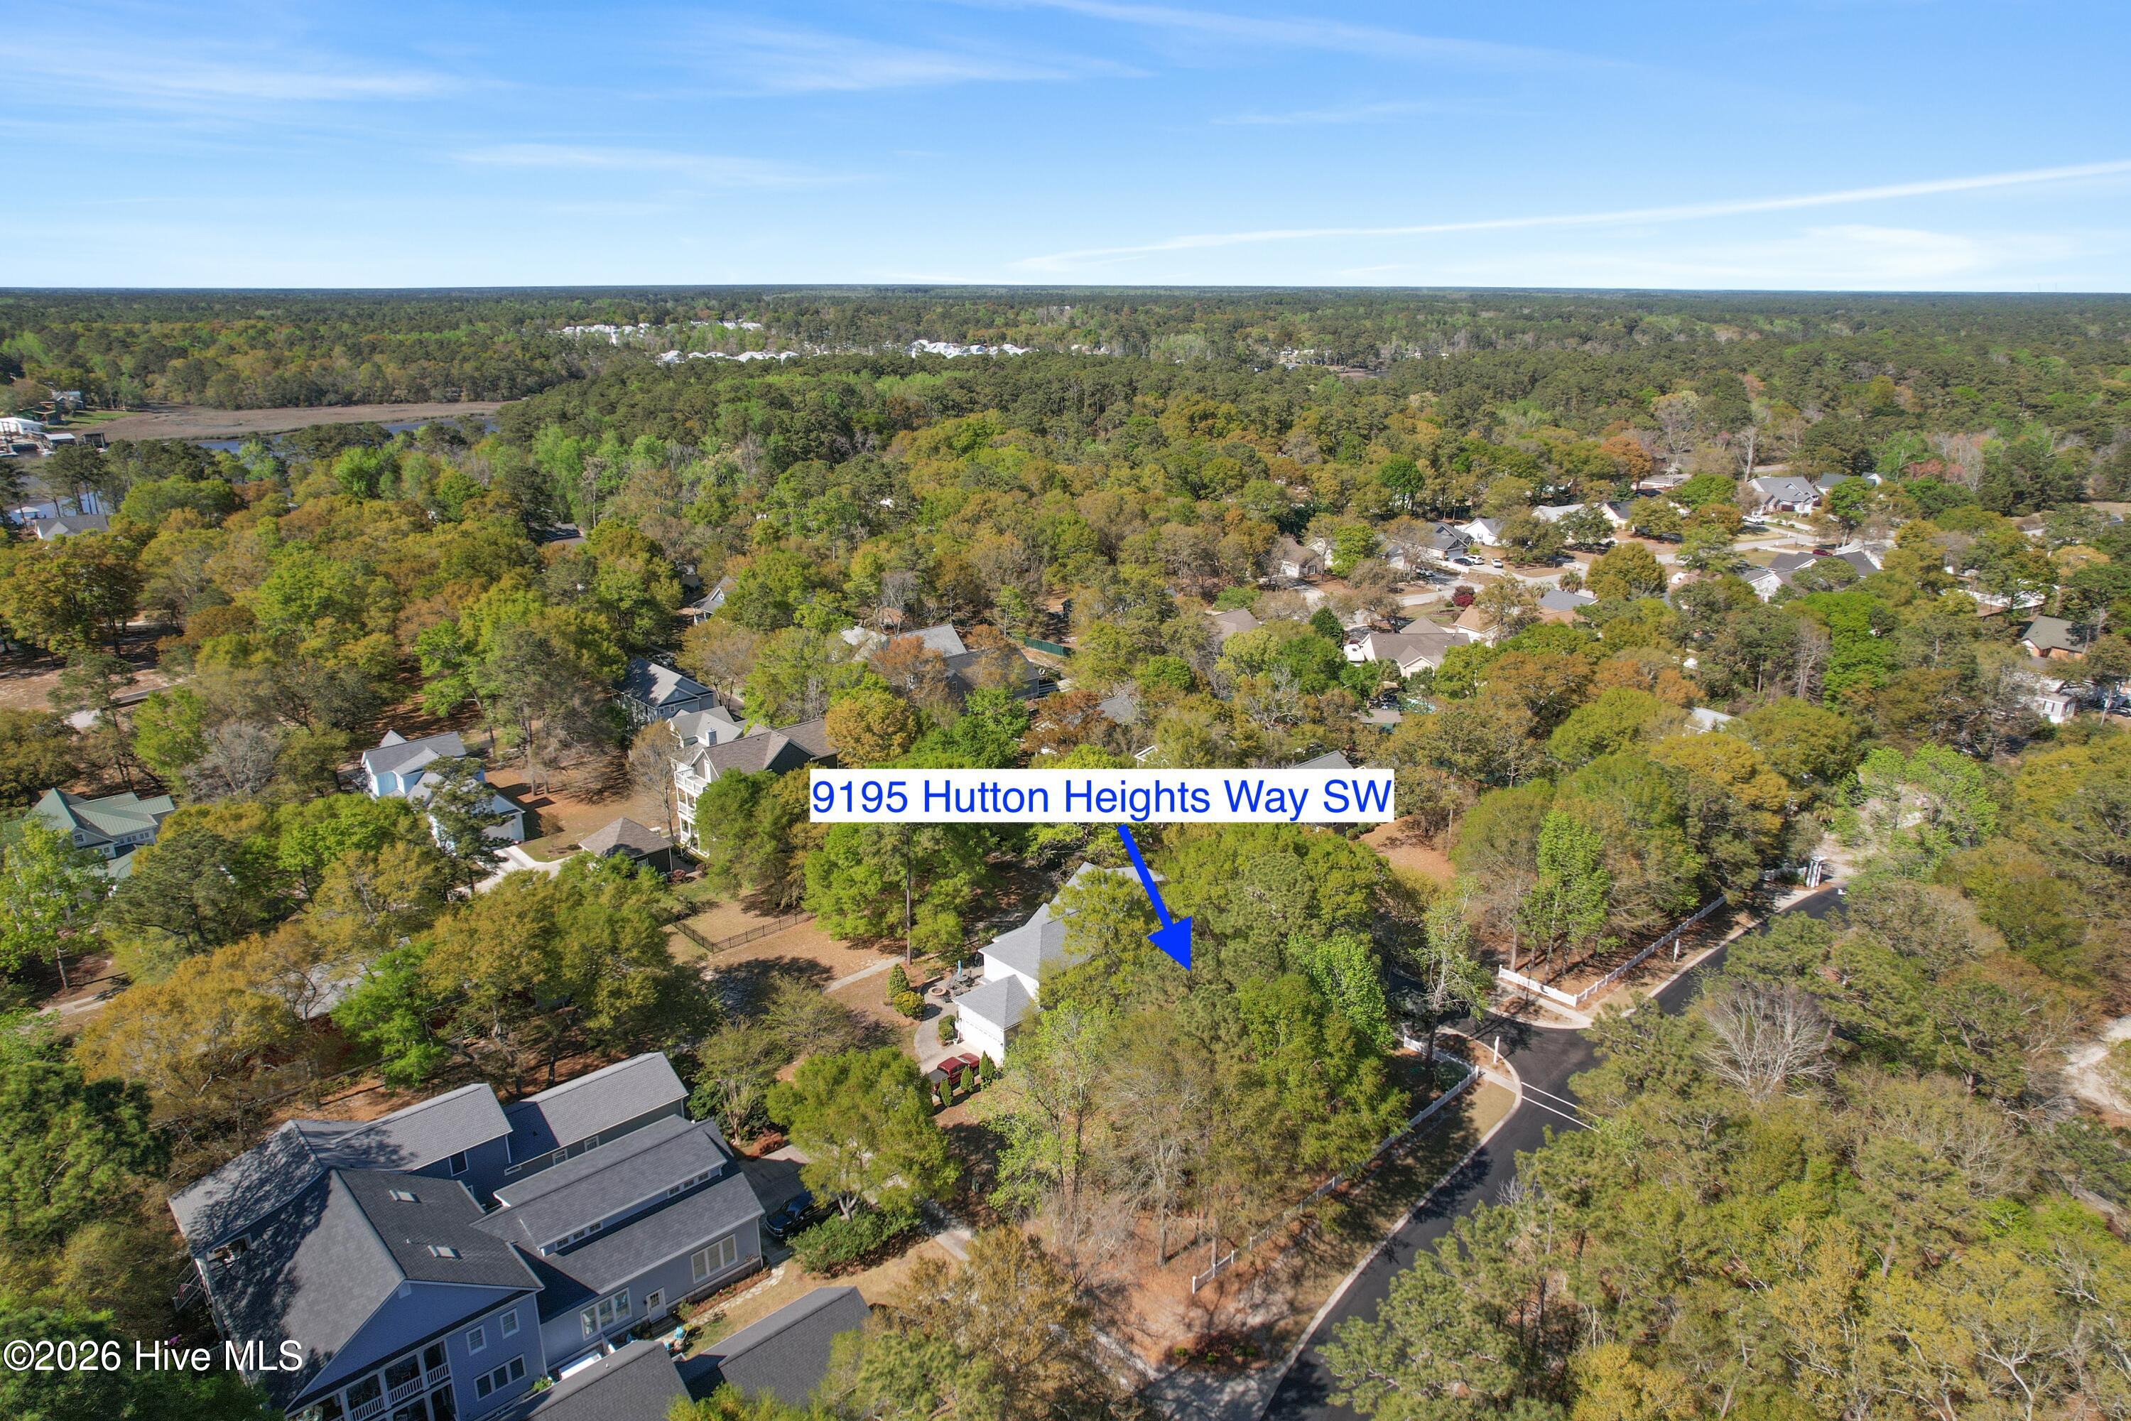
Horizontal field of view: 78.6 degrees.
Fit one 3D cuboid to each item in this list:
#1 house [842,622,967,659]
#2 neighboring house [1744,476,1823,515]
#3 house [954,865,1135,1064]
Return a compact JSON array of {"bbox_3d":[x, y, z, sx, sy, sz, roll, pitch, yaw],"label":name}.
[{"bbox_3d":[-25.790,-9.920,218.020,18.000,6.800,13.000,-17,25,-42],"label":"house"},{"bbox_3d":[210.130,-62.920,380.060,19.000,8.200,16.000,-1,18,-2],"label":"neighboring house"},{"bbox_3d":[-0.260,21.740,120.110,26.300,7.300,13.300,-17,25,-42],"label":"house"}]

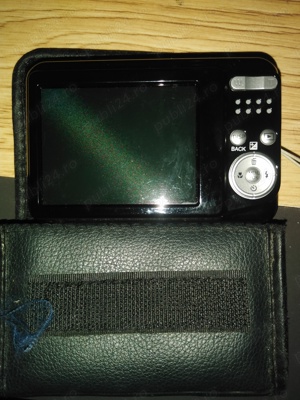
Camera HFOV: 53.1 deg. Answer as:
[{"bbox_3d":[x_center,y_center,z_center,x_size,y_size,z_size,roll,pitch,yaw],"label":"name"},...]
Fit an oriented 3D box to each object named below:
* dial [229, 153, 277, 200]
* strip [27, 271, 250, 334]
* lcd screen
[{"bbox_3d":[0.037,-0.009,0.107,0.017,0.003,0.017,-1,88,0],"label":"dial"},{"bbox_3d":[-0.004,0.037,0.108,0.080,0.002,0.022,-1,88,0],"label":"strip"},{"bbox_3d":[-0.011,-0.019,0.107,0.056,0.003,0.043,-1,88,0],"label":"lcd screen"}]

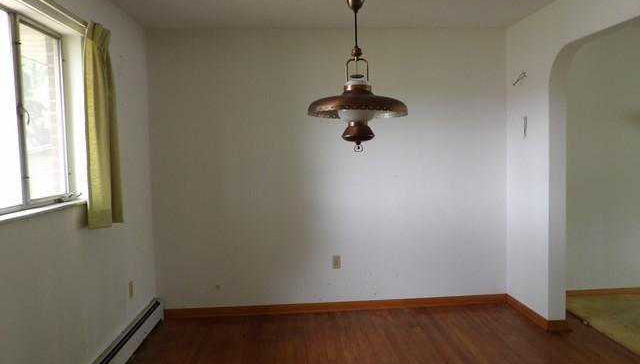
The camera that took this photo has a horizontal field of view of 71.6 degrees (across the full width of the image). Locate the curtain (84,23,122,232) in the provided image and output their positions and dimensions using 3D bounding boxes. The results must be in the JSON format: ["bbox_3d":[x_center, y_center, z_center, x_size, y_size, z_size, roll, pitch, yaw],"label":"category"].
[{"bbox_3d":[-1.280,-0.330,2.625,0.110,1.185,0.265,-2,4,-4],"label":"curtain"}]

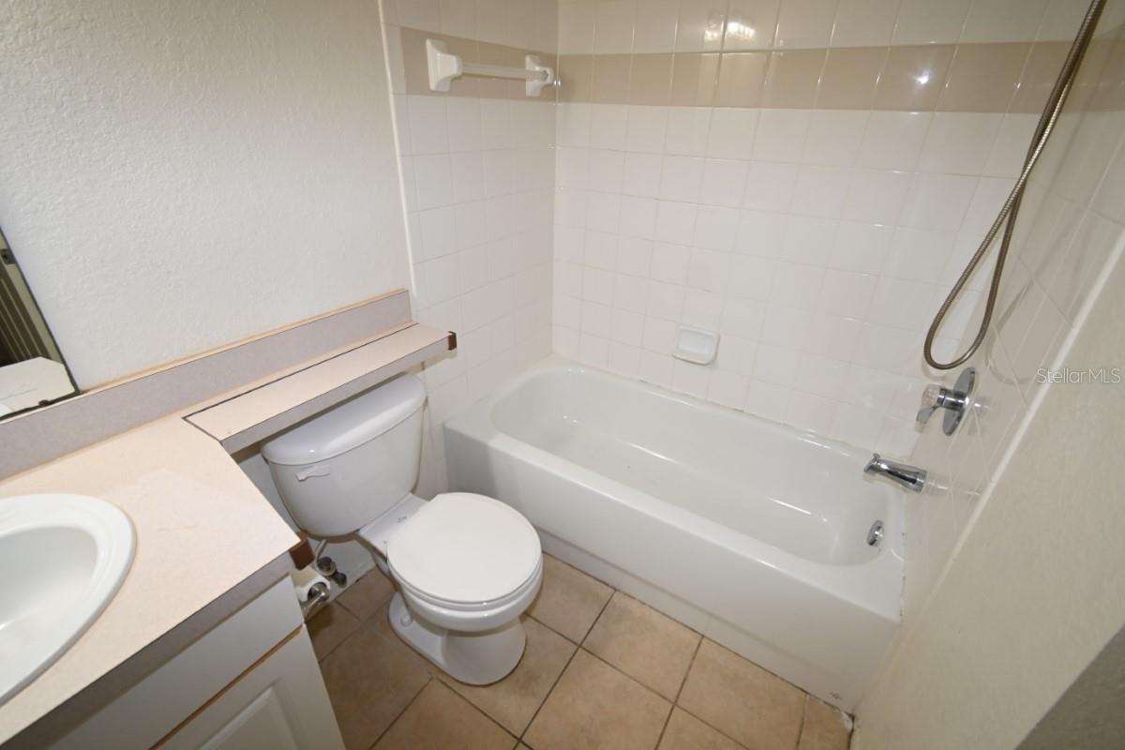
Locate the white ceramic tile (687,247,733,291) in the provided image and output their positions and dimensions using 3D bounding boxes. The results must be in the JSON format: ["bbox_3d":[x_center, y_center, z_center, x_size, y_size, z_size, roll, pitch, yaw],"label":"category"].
[{"bbox_3d":[0.558,-0.398,1.786,0.152,0.152,0.010,17,32,26],"label":"white ceramic tile"}]

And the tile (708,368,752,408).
[{"bbox_3d":[0.679,0.053,1.934,0.152,0.152,0.008,18,32,27],"label":"tile"}]

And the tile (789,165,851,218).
[{"bbox_3d":[0.830,-0.587,1.508,0.152,0.152,0.009,18,32,27],"label":"tile"}]

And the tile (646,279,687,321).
[{"bbox_3d":[0.422,-0.304,1.926,0.152,0.152,0.010,17,32,26],"label":"tile"}]

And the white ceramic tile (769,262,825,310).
[{"bbox_3d":[0.835,-0.321,1.675,0.153,0.153,0.010,17,33,26],"label":"white ceramic tile"}]

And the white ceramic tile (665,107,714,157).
[{"bbox_3d":[0.443,-0.851,1.646,0.153,0.152,0.010,18,32,28],"label":"white ceramic tile"}]

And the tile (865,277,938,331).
[{"bbox_3d":[1.082,-0.231,1.505,0.152,0.152,0.008,18,32,27],"label":"tile"}]

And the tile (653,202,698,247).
[{"bbox_3d":[0.432,-0.578,1.783,0.152,0.152,0.008,18,32,27],"label":"tile"}]

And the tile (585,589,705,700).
[{"bbox_3d":[0.246,0.829,1.456,0.300,0.010,0.231,18,32,28],"label":"tile"}]

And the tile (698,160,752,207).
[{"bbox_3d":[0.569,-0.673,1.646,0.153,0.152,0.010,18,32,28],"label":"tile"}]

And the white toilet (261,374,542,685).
[{"bbox_3d":[-0.362,0.451,1.310,0.669,0.702,0.444,17,33,26],"label":"white toilet"}]

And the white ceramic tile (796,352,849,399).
[{"bbox_3d":[0.941,-0.001,1.718,0.153,0.152,0.010,18,32,28],"label":"white ceramic tile"}]

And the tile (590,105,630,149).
[{"bbox_3d":[0.180,-0.939,1.786,0.153,0.153,0.010,17,33,26],"label":"tile"}]

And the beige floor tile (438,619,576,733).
[{"bbox_3d":[-0.159,0.853,1.396,0.304,0.009,0.304,18,32,27],"label":"beige floor tile"}]

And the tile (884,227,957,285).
[{"bbox_3d":[1.090,-0.370,1.444,0.152,0.152,0.010,17,32,26],"label":"tile"}]

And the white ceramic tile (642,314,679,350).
[{"bbox_3d":[0.424,-0.181,2.027,0.153,0.153,0.010,17,33,26],"label":"white ceramic tile"}]

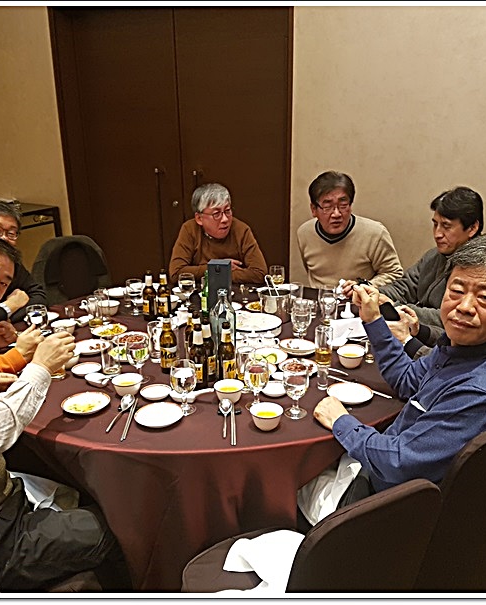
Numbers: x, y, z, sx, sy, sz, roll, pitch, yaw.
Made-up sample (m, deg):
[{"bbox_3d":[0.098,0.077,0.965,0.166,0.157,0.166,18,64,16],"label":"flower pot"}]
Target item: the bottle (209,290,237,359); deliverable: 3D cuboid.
[{"bbox_3d":[-0.066,0.090,1.973,0.084,0.275,0.084,-1,18,0],"label":"bottle"}]

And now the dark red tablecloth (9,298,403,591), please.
[{"bbox_3d":[-0.123,0.484,2.413,1.620,0.750,1.620,-1,18,0],"label":"dark red tablecloth"}]

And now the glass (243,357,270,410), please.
[{"bbox_3d":[0.041,0.248,1.849,0.077,0.153,0.077,-1,18,0],"label":"glass"}]

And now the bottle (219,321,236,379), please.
[{"bbox_3d":[-0.050,0.166,1.995,0.060,0.218,0.060,-1,18,0],"label":"bottle"}]

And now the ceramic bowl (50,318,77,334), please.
[{"bbox_3d":[-0.760,0.098,2.549,0.108,0.052,0.108,-1,17,0],"label":"ceramic bowl"}]

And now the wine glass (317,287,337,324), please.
[{"bbox_3d":[0.369,0.011,2.587,0.078,0.158,0.078,-1,17,0],"label":"wine glass"}]

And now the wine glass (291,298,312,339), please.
[{"bbox_3d":[0.234,0.063,2.408,0.075,0.152,0.075,-1,18,0],"label":"wine glass"}]

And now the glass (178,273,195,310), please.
[{"bbox_3d":[-0.257,-0.053,2.770,0.075,0.155,0.075,-1,18,0],"label":"glass"}]

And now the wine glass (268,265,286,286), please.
[{"bbox_3d":[0.172,-0.110,2.997,0.079,0.152,0.079,-1,17,0],"label":"wine glass"}]

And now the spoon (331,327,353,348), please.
[{"bbox_3d":[0.379,0.131,2.349,0.135,0.045,0.045,-14,22,-34],"label":"spoon"}]

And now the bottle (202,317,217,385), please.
[{"bbox_3d":[-0.105,0.146,1.902,0.058,0.212,0.058,-1,18,0],"label":"bottle"}]

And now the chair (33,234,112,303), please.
[{"bbox_3d":[-0.783,0.155,3.241,0.460,0.960,0.580,-12,22,-31],"label":"chair"}]

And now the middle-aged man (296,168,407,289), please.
[{"bbox_3d":[0.509,-0.022,3.099,0.540,1.270,0.720,8,20,24],"label":"middle-aged man"}]

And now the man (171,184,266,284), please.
[{"bbox_3d":[-0.120,-0.015,3.175,0.540,1.220,0.720,-1,18,-3],"label":"man"}]

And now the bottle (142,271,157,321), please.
[{"bbox_3d":[-0.384,-0.034,2.466,0.058,0.206,0.058,-1,18,0],"label":"bottle"}]

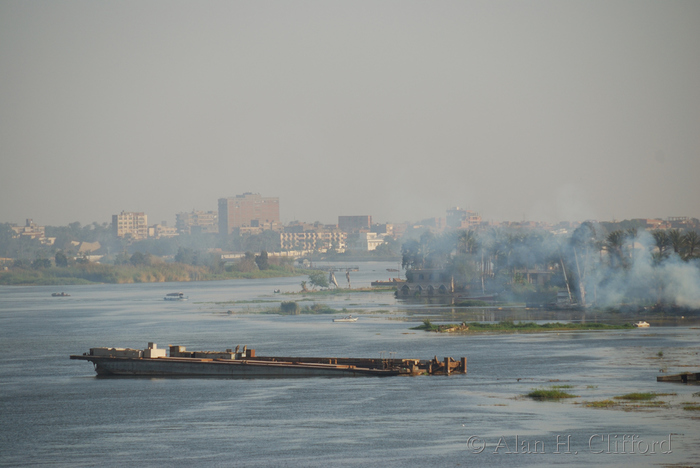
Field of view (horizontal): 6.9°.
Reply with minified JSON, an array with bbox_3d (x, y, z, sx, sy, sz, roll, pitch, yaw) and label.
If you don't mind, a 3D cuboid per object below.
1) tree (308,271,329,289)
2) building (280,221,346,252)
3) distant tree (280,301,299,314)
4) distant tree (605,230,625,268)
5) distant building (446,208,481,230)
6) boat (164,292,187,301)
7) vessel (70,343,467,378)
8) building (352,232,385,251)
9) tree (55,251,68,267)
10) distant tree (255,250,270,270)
[{"bbox_3d":[-9.660,14.570,1820.000,6.240,5.770,6.000,0,0,0],"label":"tree"},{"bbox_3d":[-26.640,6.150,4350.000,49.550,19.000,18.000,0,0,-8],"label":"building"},{"bbox_3d":[-13.340,16.730,1320.000,4.520,3.170,4.200,0,0,0],"label":"distant tree"},{"bbox_3d":[65.300,8.140,1440.000,4.560,18.010,4.600,0,0,0],"label":"distant tree"},{"bbox_3d":[81.655,-9.345,4200.000,24.000,18.000,18.000,0,0,5],"label":"distant building"},{"bbox_3d":[-47.390,17.083,1590.000,6.600,2.300,1.900,0,0,0],"label":"boat"},{"bbox_3d":[-11.140,17.231,798.000,53.500,4.800,9.000,0,0,8],"label":"vessel"},{"bbox_3d":[10.774,4.726,3400.000,18.500,11.200,14.000,0,0,-5],"label":"building"},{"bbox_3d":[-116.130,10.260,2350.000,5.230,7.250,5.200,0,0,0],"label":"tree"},{"bbox_3d":[-36.721,11.074,2450.000,6.000,8.300,6.000,0,0,0],"label":"distant tree"}]

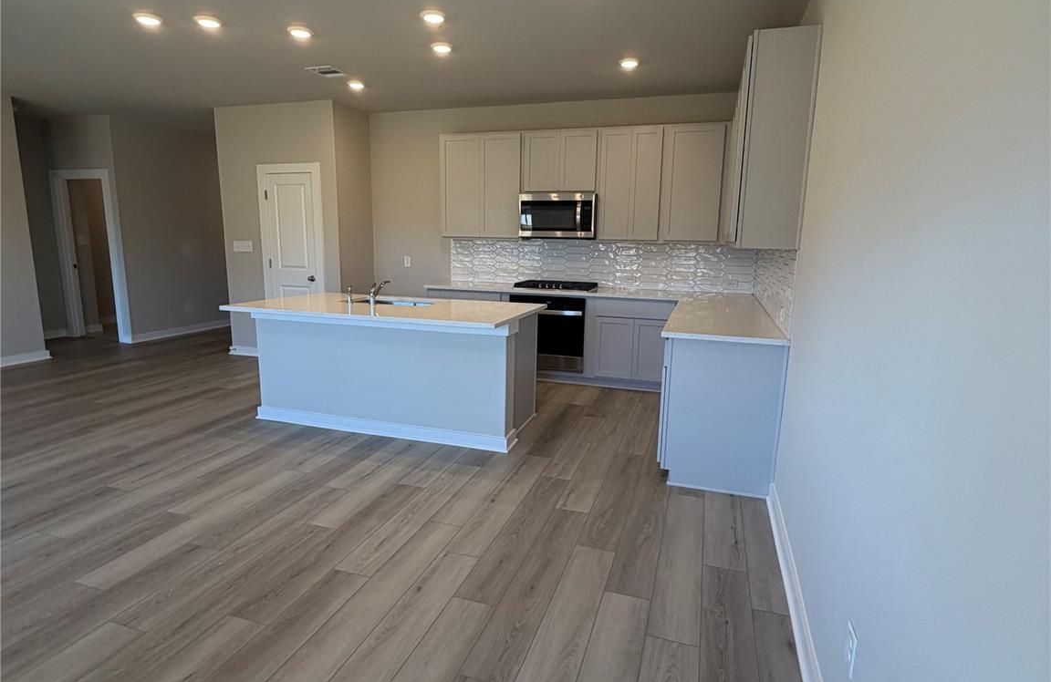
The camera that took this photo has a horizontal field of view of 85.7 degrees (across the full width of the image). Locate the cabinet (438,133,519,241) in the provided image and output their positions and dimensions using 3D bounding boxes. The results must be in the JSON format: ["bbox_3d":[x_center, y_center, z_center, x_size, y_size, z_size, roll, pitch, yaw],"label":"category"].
[{"bbox_3d":[-0.422,-1.588,5.898,0.870,1.050,0.325,4,11,18],"label":"cabinet"}]

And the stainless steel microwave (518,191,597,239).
[{"bbox_3d":[0.356,-1.232,5.663,0.757,0.440,0.398,4,11,17],"label":"stainless steel microwave"}]

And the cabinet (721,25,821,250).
[{"bbox_3d":[1.613,-1.198,3.965,0.320,1.051,2.422,4,11,17],"label":"cabinet"}]

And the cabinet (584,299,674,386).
[{"bbox_3d":[1.049,-0.030,5.534,0.805,0.815,0.628,4,11,17],"label":"cabinet"}]

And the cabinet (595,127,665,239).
[{"bbox_3d":[1.012,-1.481,5.449,0.601,1.051,0.320,4,11,17],"label":"cabinet"}]

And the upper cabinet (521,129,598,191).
[{"bbox_3d":[0.363,-1.765,5.607,0.767,0.580,0.325,4,11,18],"label":"upper cabinet"}]

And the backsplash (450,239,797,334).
[{"bbox_3d":[0.290,-0.567,4.652,3.170,0.463,2.560,4,11,18],"label":"backsplash"}]

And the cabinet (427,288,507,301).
[{"bbox_3d":[-0.526,-0.120,6.038,0.880,0.880,0.620,4,11,18],"label":"cabinet"}]

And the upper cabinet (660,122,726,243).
[{"bbox_3d":[1.557,-1.442,5.281,0.542,1.051,0.320,4,11,17],"label":"upper cabinet"}]

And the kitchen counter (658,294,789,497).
[{"bbox_3d":[1.470,0.198,4.393,0.654,0.912,2.591,4,11,17],"label":"kitchen counter"}]

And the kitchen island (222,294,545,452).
[{"bbox_3d":[-0.983,0.180,4.266,2.070,0.920,1.180,4,11,18],"label":"kitchen island"}]

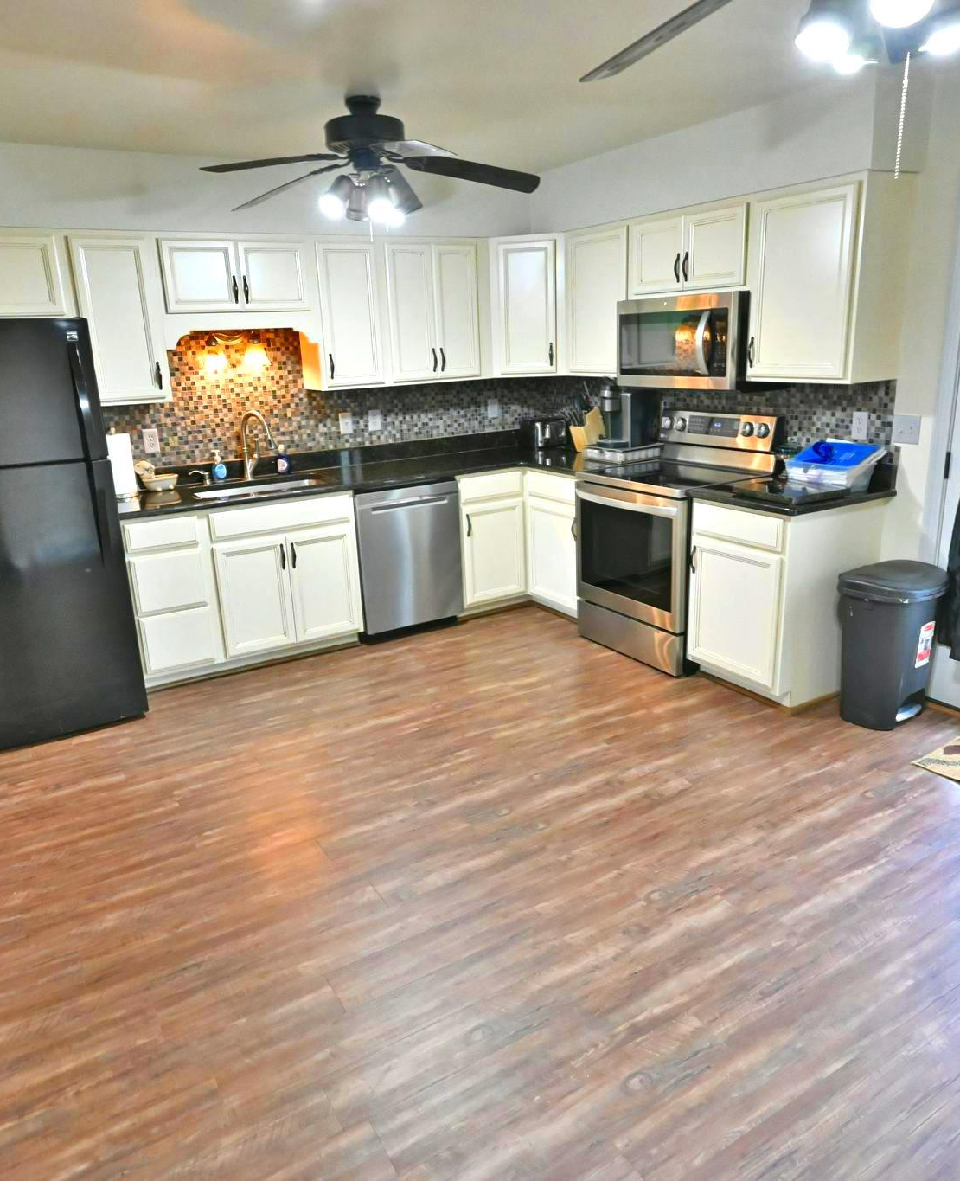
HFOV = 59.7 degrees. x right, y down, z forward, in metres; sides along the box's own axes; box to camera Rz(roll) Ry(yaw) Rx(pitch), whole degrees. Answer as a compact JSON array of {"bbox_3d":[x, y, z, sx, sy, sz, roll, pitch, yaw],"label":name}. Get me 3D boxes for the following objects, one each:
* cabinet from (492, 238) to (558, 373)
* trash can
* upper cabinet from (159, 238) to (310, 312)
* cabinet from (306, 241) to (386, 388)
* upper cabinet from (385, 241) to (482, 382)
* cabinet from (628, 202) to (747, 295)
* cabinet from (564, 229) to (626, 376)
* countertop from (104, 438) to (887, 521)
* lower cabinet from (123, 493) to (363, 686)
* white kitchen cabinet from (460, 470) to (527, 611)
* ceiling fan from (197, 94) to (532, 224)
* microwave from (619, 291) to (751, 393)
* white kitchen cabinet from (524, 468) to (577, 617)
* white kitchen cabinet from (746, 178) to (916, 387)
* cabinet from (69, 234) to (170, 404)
[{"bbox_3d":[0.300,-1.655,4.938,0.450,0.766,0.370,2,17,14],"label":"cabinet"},{"bbox_3d":[1.688,0.225,3.447,0.395,0.630,0.303,-12,19,-29],"label":"trash can"},{"bbox_3d":[-1.248,-1.576,4.206,0.788,0.375,0.323,-12,19,-29],"label":"upper cabinet"},{"bbox_3d":[-0.759,-1.486,4.516,0.383,0.766,0.325,-12,19,-29],"label":"cabinet"},{"bbox_3d":[-0.316,-1.580,4.773,0.659,0.766,0.325,-12,19,-29],"label":"upper cabinet"},{"bbox_3d":[1.073,-1.601,3.977,0.330,0.386,0.763,-12,19,-29],"label":"cabinet"},{"bbox_3d":[0.753,-1.568,4.576,0.333,0.766,0.544,-12,19,-29],"label":"cabinet"},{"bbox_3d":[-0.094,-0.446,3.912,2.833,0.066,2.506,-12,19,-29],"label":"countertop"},{"bbox_3d":[-1.276,-0.061,4.410,1.129,0.869,0.638,-12,19,-29],"label":"lower cabinet"},{"bbox_3d":[-0.073,-0.312,5.084,0.457,0.870,0.630,-12,19,-29],"label":"white kitchen cabinet"},{"bbox_3d":[-0.410,-1.600,3.111,1.290,0.424,1.260,-12,19,-29],"label":"ceiling fan"},{"bbox_3d":[1.073,-1.204,4.056,0.395,0.412,0.767,-12,19,-29],"label":"microwave"},{"bbox_3d":[0.679,-0.283,4.871,0.639,0.869,0.551,-12,19,-29],"label":"white kitchen cabinet"},{"bbox_3d":[1.432,-1.271,3.484,0.333,0.766,0.541,-12,19,-29],"label":"white kitchen cabinet"},{"bbox_3d":[-1.733,-1.285,3.984,0.362,0.766,0.323,-12,19,-29],"label":"cabinet"}]

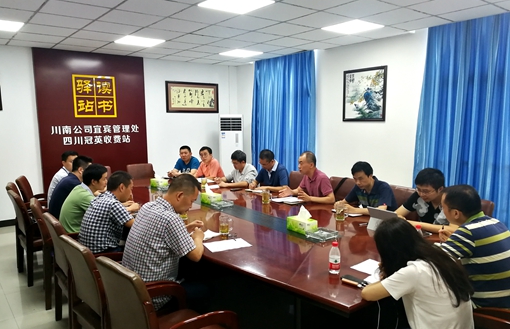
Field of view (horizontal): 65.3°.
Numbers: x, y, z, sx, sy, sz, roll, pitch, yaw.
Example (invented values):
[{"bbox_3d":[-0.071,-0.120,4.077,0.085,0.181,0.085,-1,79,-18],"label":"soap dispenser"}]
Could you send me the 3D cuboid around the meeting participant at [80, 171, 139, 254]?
[{"bbox_3d":[-1.121,0.659,3.285,0.720,1.220,0.520,-7,9,-43],"label":"meeting participant"}]

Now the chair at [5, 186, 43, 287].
[{"bbox_3d":[-2.220,0.709,4.217,0.580,0.940,0.570,-6,9,-40],"label":"chair"}]

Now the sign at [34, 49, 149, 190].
[{"bbox_3d":[-2.730,-0.567,6.897,1.810,2.640,0.050,-6,8,-38],"label":"sign"}]

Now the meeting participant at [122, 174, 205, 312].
[{"bbox_3d":[-0.586,0.708,2.689,0.740,1.250,0.530,-6,8,-38],"label":"meeting participant"}]

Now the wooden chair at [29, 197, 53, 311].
[{"bbox_3d":[-1.713,0.757,3.708,0.620,0.940,0.570,-5,8,-31],"label":"wooden chair"}]

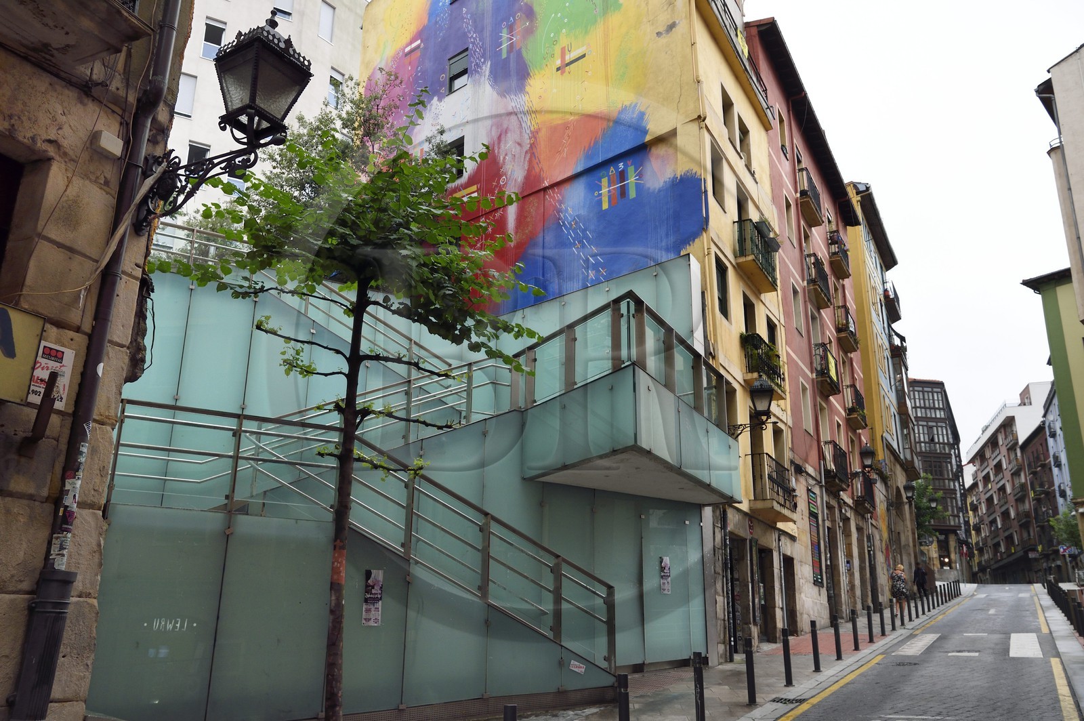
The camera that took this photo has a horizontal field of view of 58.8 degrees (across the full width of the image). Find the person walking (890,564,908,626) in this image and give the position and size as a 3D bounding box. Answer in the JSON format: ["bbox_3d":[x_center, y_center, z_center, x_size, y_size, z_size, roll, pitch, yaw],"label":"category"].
[{"bbox_3d":[11.664,7.507,31.413,0.530,1.680,0.420,-9,-22,25],"label":"person walking"}]

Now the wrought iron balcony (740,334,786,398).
[{"bbox_3d":[5.501,0.198,23.759,0.420,1.100,2.150,-9,-21,27],"label":"wrought iron balcony"}]

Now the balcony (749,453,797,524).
[{"bbox_3d":[5.383,3.010,22.468,0.560,1.260,2.030,-9,-21,27],"label":"balcony"}]

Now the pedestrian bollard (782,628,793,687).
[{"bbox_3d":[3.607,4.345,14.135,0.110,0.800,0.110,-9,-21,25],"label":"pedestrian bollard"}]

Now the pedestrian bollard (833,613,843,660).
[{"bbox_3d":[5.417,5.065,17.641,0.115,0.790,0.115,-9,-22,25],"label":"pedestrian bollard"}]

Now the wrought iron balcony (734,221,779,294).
[{"bbox_3d":[5.498,-2.670,24.645,0.450,1.020,2.190,-9,-21,27],"label":"wrought iron balcony"}]

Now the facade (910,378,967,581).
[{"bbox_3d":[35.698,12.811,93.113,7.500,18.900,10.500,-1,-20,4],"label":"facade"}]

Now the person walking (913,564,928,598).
[{"bbox_3d":[17.709,10.344,45.000,0.600,1.750,0.450,-9,-22,25],"label":"person walking"}]

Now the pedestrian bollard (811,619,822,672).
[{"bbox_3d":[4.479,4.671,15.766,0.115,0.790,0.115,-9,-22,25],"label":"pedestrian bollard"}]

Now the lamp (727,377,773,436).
[{"bbox_3d":[4.468,0.996,20.565,1.100,1.380,0.480,-9,-22,27],"label":"lamp"}]

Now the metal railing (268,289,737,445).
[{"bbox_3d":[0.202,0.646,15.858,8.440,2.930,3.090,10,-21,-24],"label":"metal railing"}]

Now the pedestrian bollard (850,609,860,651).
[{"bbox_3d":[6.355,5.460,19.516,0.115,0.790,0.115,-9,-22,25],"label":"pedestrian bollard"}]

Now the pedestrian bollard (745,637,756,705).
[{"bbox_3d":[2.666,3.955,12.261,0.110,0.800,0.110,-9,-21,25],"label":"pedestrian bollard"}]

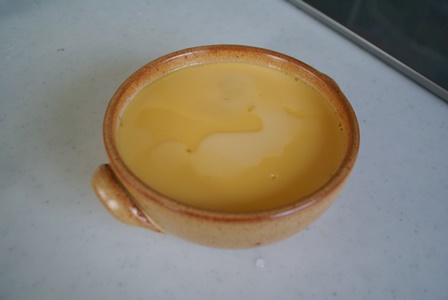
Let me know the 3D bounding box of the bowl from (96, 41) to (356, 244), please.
[{"bbox_3d":[0.004,0.002,0.272,0.163,0.059,0.140,-29,53,-24],"label":"bowl"}]

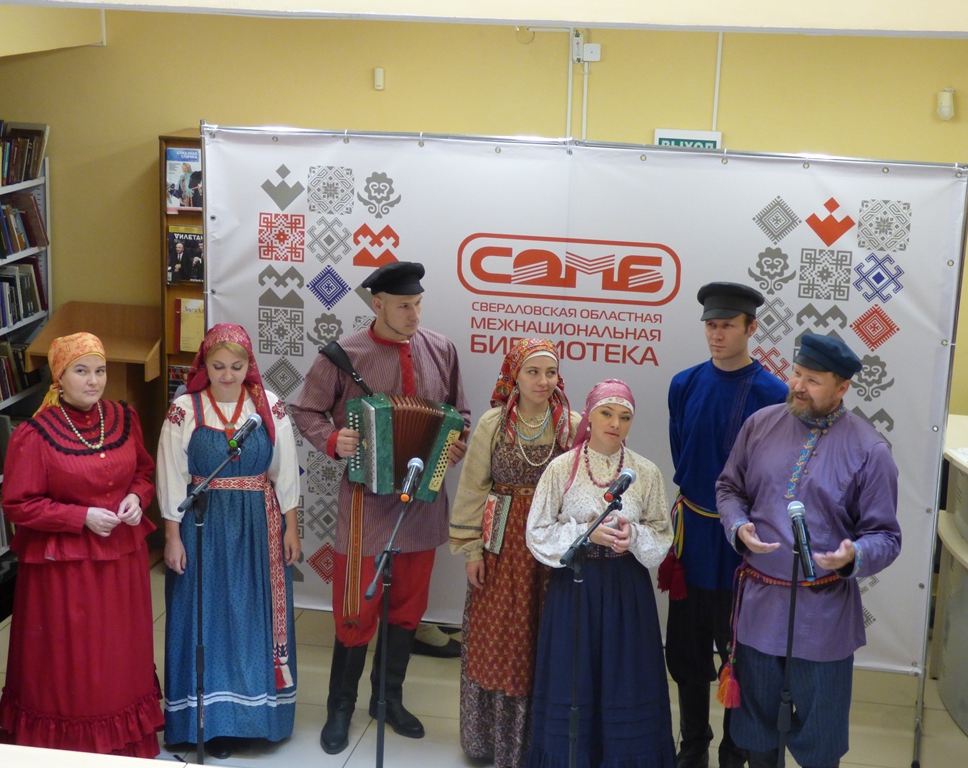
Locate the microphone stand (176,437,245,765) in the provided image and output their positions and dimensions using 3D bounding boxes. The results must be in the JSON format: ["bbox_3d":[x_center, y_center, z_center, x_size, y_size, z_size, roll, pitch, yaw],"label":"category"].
[{"bbox_3d":[-0.986,0.855,6.215,0.550,1.270,0.550,11,17,35],"label":"microphone stand"}]

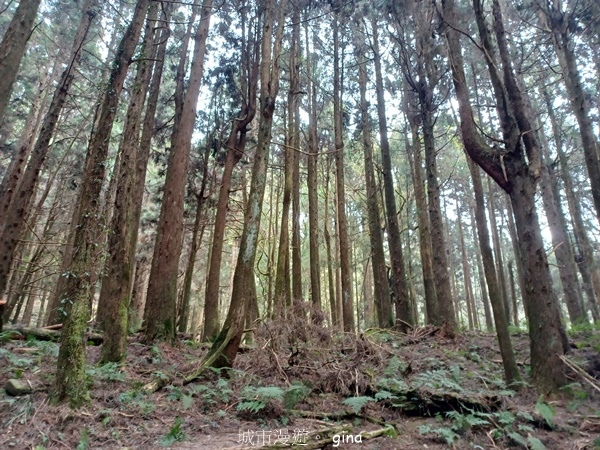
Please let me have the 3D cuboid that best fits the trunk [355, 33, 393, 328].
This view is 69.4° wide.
[{"bbox_3d":[2.337,-1.938,13.956,0.450,10.270,0.450,-5,-20,10],"label":"trunk"}]

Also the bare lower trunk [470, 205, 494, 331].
[{"bbox_3d":[9.711,2.077,23.175,0.400,6.870,0.400,-8,-22,22],"label":"bare lower trunk"}]

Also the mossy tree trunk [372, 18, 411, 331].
[{"bbox_3d":[2.827,-2.316,13.896,0.450,11.090,0.450,-5,-20,12],"label":"mossy tree trunk"}]

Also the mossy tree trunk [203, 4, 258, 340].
[{"bbox_3d":[-1.816,-2.137,12.422,1.000,10.700,0.600,0,-20,0],"label":"mossy tree trunk"}]

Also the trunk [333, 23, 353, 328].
[{"bbox_3d":[1.580,-2.780,16.264,0.400,13.240,0.400,-2,-20,6],"label":"trunk"}]

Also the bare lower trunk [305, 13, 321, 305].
[{"bbox_3d":[0.589,-3.176,18.426,0.400,14.190,0.400,-2,-20,2],"label":"bare lower trunk"}]

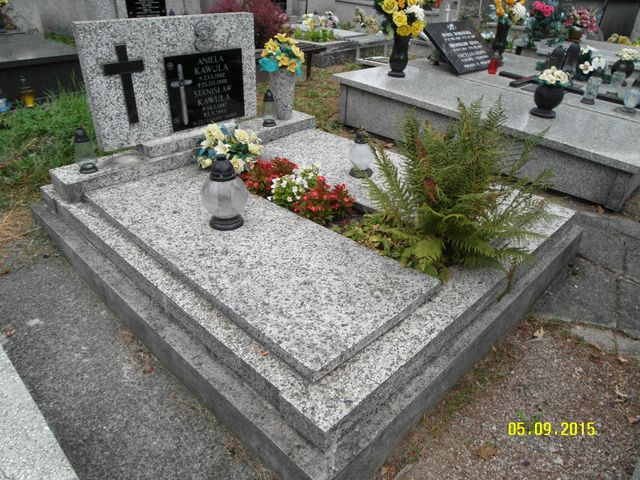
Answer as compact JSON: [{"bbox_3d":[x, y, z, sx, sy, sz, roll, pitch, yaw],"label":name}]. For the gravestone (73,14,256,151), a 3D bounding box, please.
[{"bbox_3d":[-0.819,-0.953,2.616,0.065,0.636,1.055,27,39,37],"label":"gravestone"}]

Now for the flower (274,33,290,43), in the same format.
[{"bbox_3d":[-0.256,-1.375,3.011,0.110,0.065,0.115,27,39,37],"label":"flower"}]

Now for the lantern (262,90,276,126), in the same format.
[{"bbox_3d":[-0.337,-0.875,2.924,0.092,0.224,0.092,1,30,0],"label":"lantern"}]

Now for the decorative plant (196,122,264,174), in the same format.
[{"bbox_3d":[-0.483,-0.491,2.382,0.280,0.220,0.340,27,39,37],"label":"decorative plant"}]

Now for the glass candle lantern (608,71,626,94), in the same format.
[{"bbox_3d":[2.670,-1.415,3.991,0.110,0.180,0.110,27,39,37],"label":"glass candle lantern"}]

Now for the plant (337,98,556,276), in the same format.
[{"bbox_3d":[0.485,-0.233,1.826,0.740,0.550,0.740,0,30,0],"label":"plant"}]

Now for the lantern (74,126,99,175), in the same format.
[{"bbox_3d":[-1.221,-0.463,2.295,0.100,0.225,0.100,27,39,37],"label":"lantern"}]

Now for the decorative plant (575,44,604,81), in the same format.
[{"bbox_3d":[2.638,-1.737,4.343,0.290,0.280,0.260,27,39,37],"label":"decorative plant"}]

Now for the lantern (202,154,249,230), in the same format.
[{"bbox_3d":[-0.390,-0.201,1.812,0.190,0.296,0.190,1,30,0],"label":"lantern"}]

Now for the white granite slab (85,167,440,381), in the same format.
[{"bbox_3d":[-0.349,-0.025,1.846,1.561,0.045,0.620,27,39,37],"label":"white granite slab"}]

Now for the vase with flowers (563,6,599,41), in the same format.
[{"bbox_3d":[3.866,-3.236,6.622,0.460,0.460,0.480,27,39,37],"label":"vase with flowers"}]

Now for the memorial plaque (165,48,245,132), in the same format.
[{"bbox_3d":[-0.674,-0.909,2.693,0.025,0.413,0.523,27,39,37],"label":"memorial plaque"}]

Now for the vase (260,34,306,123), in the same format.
[{"bbox_3d":[-0.269,-1.137,3.135,0.310,0.565,0.320,27,39,37],"label":"vase"}]

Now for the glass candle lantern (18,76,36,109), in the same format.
[{"bbox_3d":[-2.486,-1.249,3.758,0.130,0.250,0.130,1,30,0],"label":"glass candle lantern"}]

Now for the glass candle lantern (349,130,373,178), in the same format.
[{"bbox_3d":[0.235,-0.479,2.443,0.142,0.250,0.142,0,30,0],"label":"glass candle lantern"}]

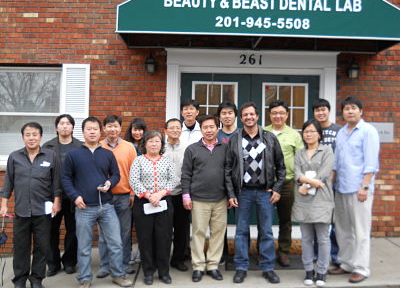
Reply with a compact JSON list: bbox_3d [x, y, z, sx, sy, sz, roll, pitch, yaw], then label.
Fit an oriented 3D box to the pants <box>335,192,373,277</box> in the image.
[{"bbox_3d":[1.492,0.860,4.940,0.360,0.840,0.270,1,-1,30],"label":"pants"}]

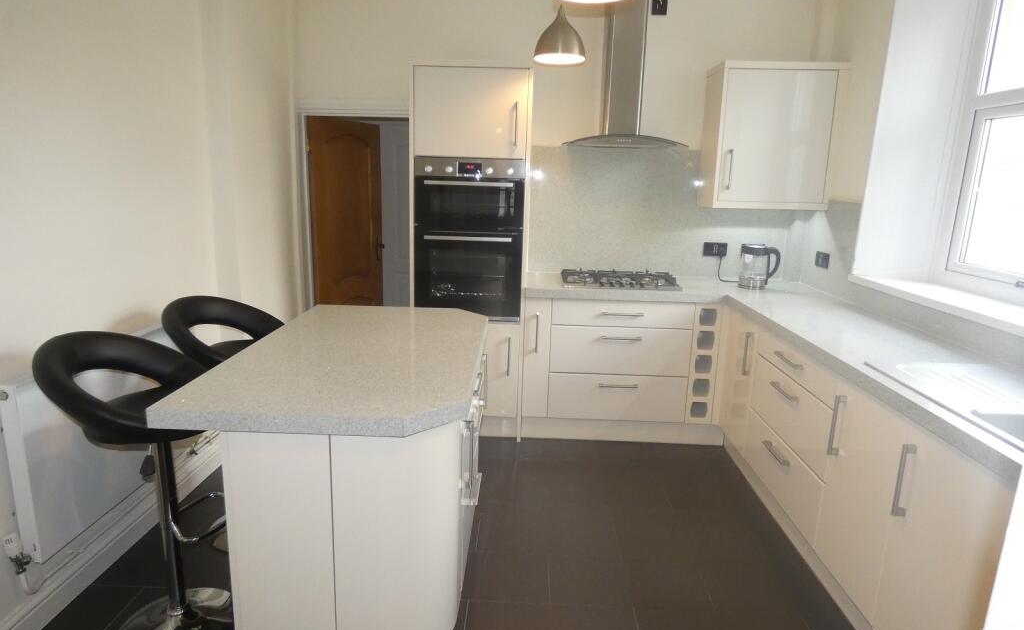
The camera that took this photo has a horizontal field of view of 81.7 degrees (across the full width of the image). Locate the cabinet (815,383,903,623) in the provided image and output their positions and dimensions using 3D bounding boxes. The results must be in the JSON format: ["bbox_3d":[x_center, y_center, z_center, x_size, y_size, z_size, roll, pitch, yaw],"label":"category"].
[{"bbox_3d":[1.438,0.614,2.001,0.560,0.720,0.410,2,13,1],"label":"cabinet"}]

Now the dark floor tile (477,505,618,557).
[{"bbox_3d":[0.157,0.973,2.618,0.605,0.012,0.298,2,13,1],"label":"dark floor tile"}]

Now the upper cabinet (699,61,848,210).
[{"bbox_3d":[1.500,-1.026,3.480,0.661,0.788,0.359,2,13,2],"label":"upper cabinet"}]

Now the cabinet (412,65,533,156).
[{"bbox_3d":[-0.206,-1.122,3.388,0.600,0.455,0.588,2,13,2],"label":"cabinet"}]

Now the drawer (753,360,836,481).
[{"bbox_3d":[1.417,0.418,2.547,0.480,0.286,0.749,2,13,1],"label":"drawer"}]

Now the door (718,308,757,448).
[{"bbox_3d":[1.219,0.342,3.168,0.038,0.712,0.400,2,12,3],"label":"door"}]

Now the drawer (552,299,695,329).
[{"bbox_3d":[0.634,-0.055,3.544,0.797,0.146,0.480,2,13,1],"label":"drawer"}]

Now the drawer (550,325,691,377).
[{"bbox_3d":[0.629,0.155,3.600,0.797,0.282,0.480,2,13,2],"label":"drawer"}]

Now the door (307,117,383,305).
[{"bbox_3d":[-1.184,-0.447,4.347,0.042,1.875,0.755,7,14,24],"label":"door"}]

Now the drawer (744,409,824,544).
[{"bbox_3d":[1.416,0.689,2.612,0.480,0.280,0.790,2,13,2],"label":"drawer"}]

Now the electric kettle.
[{"bbox_3d":[1.459,-0.284,3.494,0.218,0.248,0.155,5,13,15],"label":"electric kettle"}]

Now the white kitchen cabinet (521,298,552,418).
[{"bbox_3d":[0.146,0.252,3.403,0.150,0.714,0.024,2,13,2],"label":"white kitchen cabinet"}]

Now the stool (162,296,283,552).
[{"bbox_3d":[-1.159,0.443,2.483,0.530,0.980,0.485,6,14,19],"label":"stool"}]

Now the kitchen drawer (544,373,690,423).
[{"bbox_3d":[0.620,0.432,3.655,0.797,0.283,0.480,2,13,1],"label":"kitchen drawer"}]

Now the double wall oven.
[{"bbox_3d":[-0.229,-0.463,3.512,0.595,0.889,0.570,2,13,1],"label":"double wall oven"}]

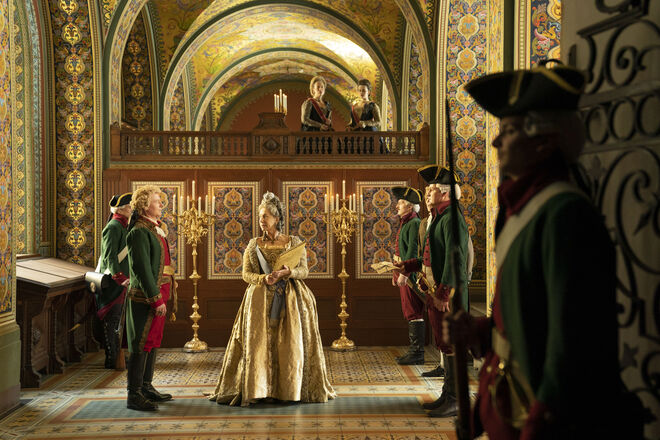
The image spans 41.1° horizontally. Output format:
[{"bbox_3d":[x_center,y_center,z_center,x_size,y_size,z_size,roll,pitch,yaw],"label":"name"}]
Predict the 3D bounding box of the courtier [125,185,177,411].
[{"bbox_3d":[-1.485,0.710,7.260,0.430,1.620,0.530,0,0,-2],"label":"courtier"}]

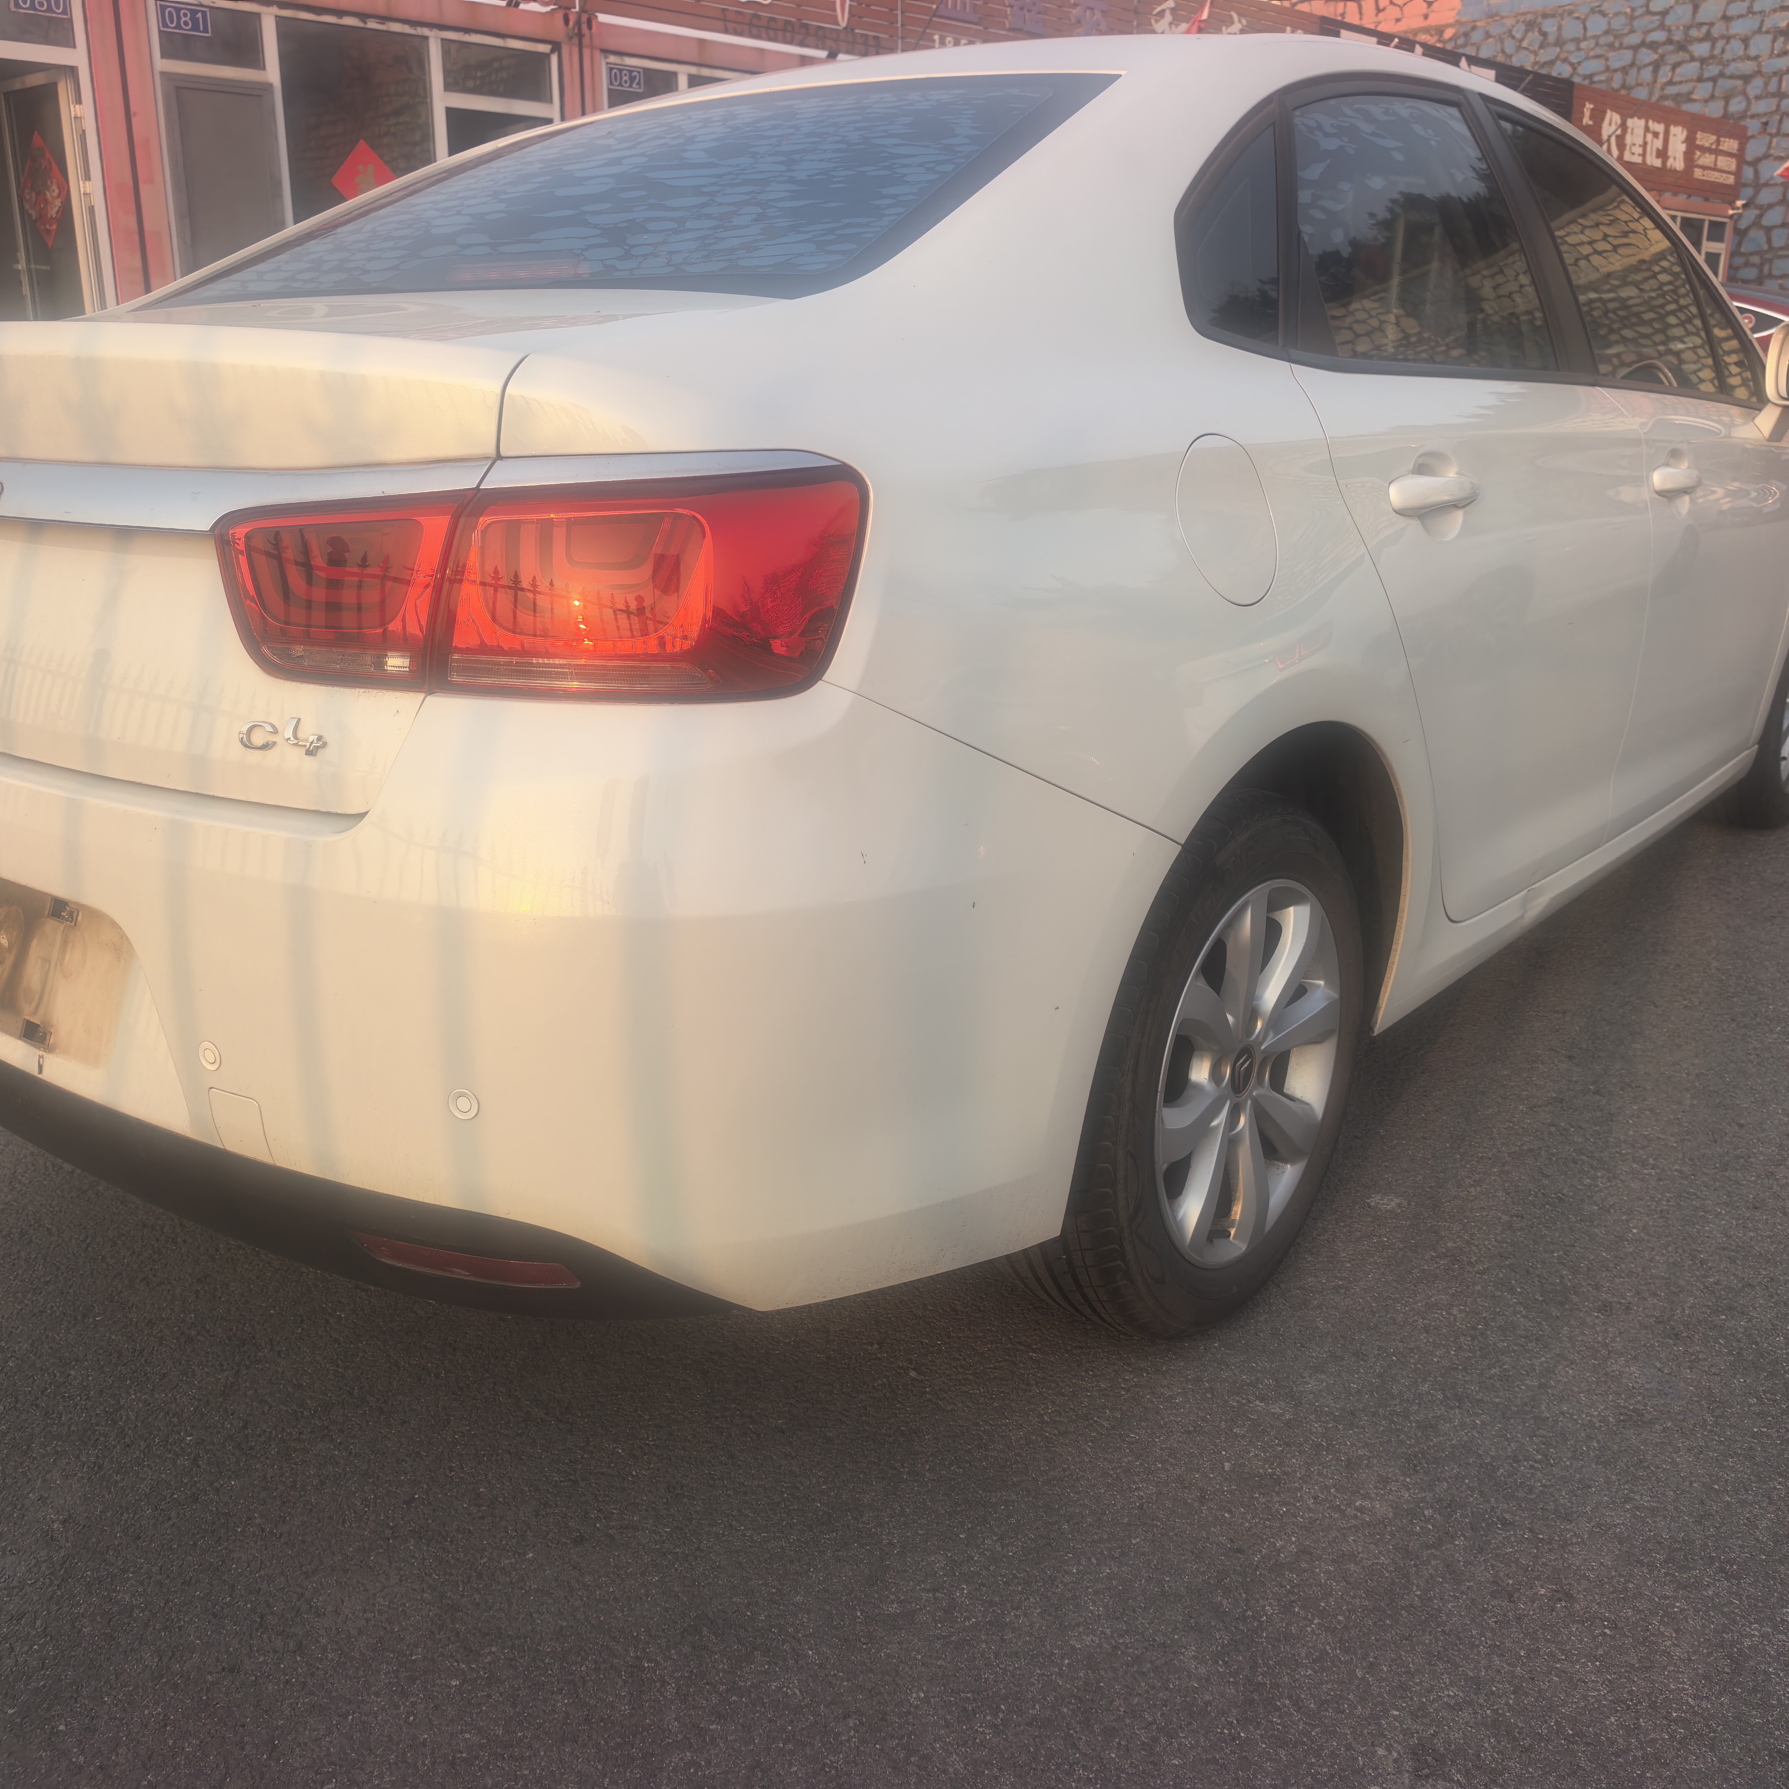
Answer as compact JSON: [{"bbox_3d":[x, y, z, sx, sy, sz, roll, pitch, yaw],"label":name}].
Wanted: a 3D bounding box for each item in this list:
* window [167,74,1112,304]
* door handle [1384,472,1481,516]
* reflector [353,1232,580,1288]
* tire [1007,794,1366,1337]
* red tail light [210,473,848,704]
[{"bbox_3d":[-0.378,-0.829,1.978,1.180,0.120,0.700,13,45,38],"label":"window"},{"bbox_3d":[0.629,-0.467,1.936,0.052,0.047,0.235,13,22,38],"label":"door handle"},{"bbox_3d":[-0.388,0.334,1.499,0.230,0.033,0.028,7,19,23],"label":"reflector"},{"bbox_3d":[0.334,0.183,1.936,0.215,0.630,0.630,13,22,38],"label":"tire"},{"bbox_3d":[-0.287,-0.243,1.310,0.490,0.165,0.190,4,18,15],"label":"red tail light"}]

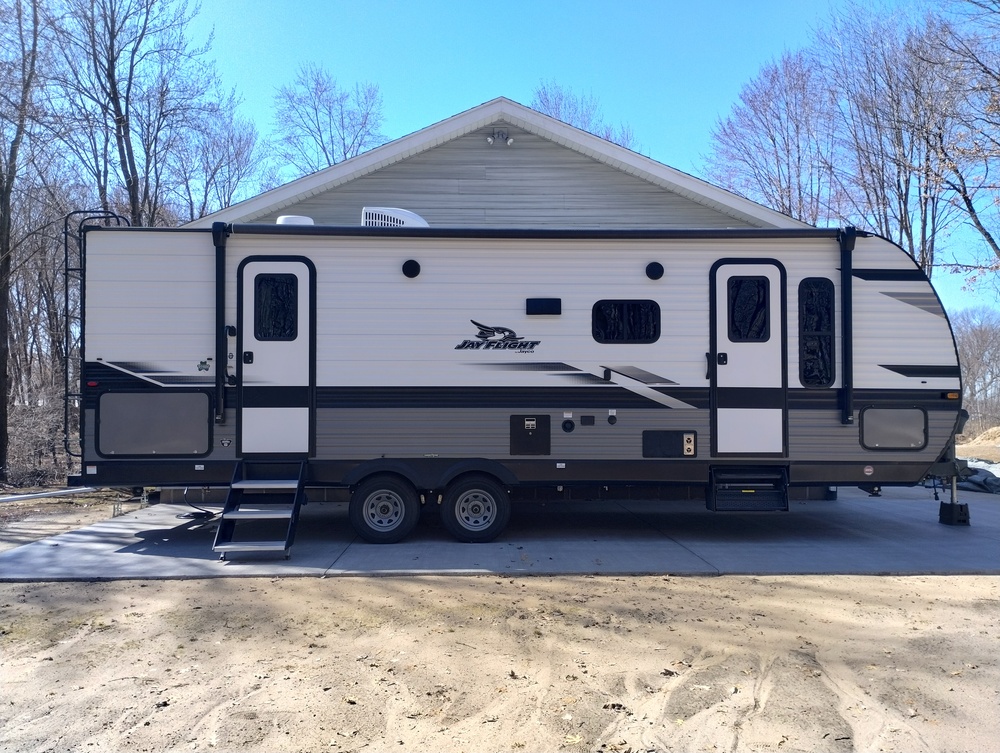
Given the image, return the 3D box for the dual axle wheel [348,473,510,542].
[{"bbox_3d":[-0.653,1.236,7.668,1.513,0.662,0.210,0,-1,-1],"label":"dual axle wheel"}]

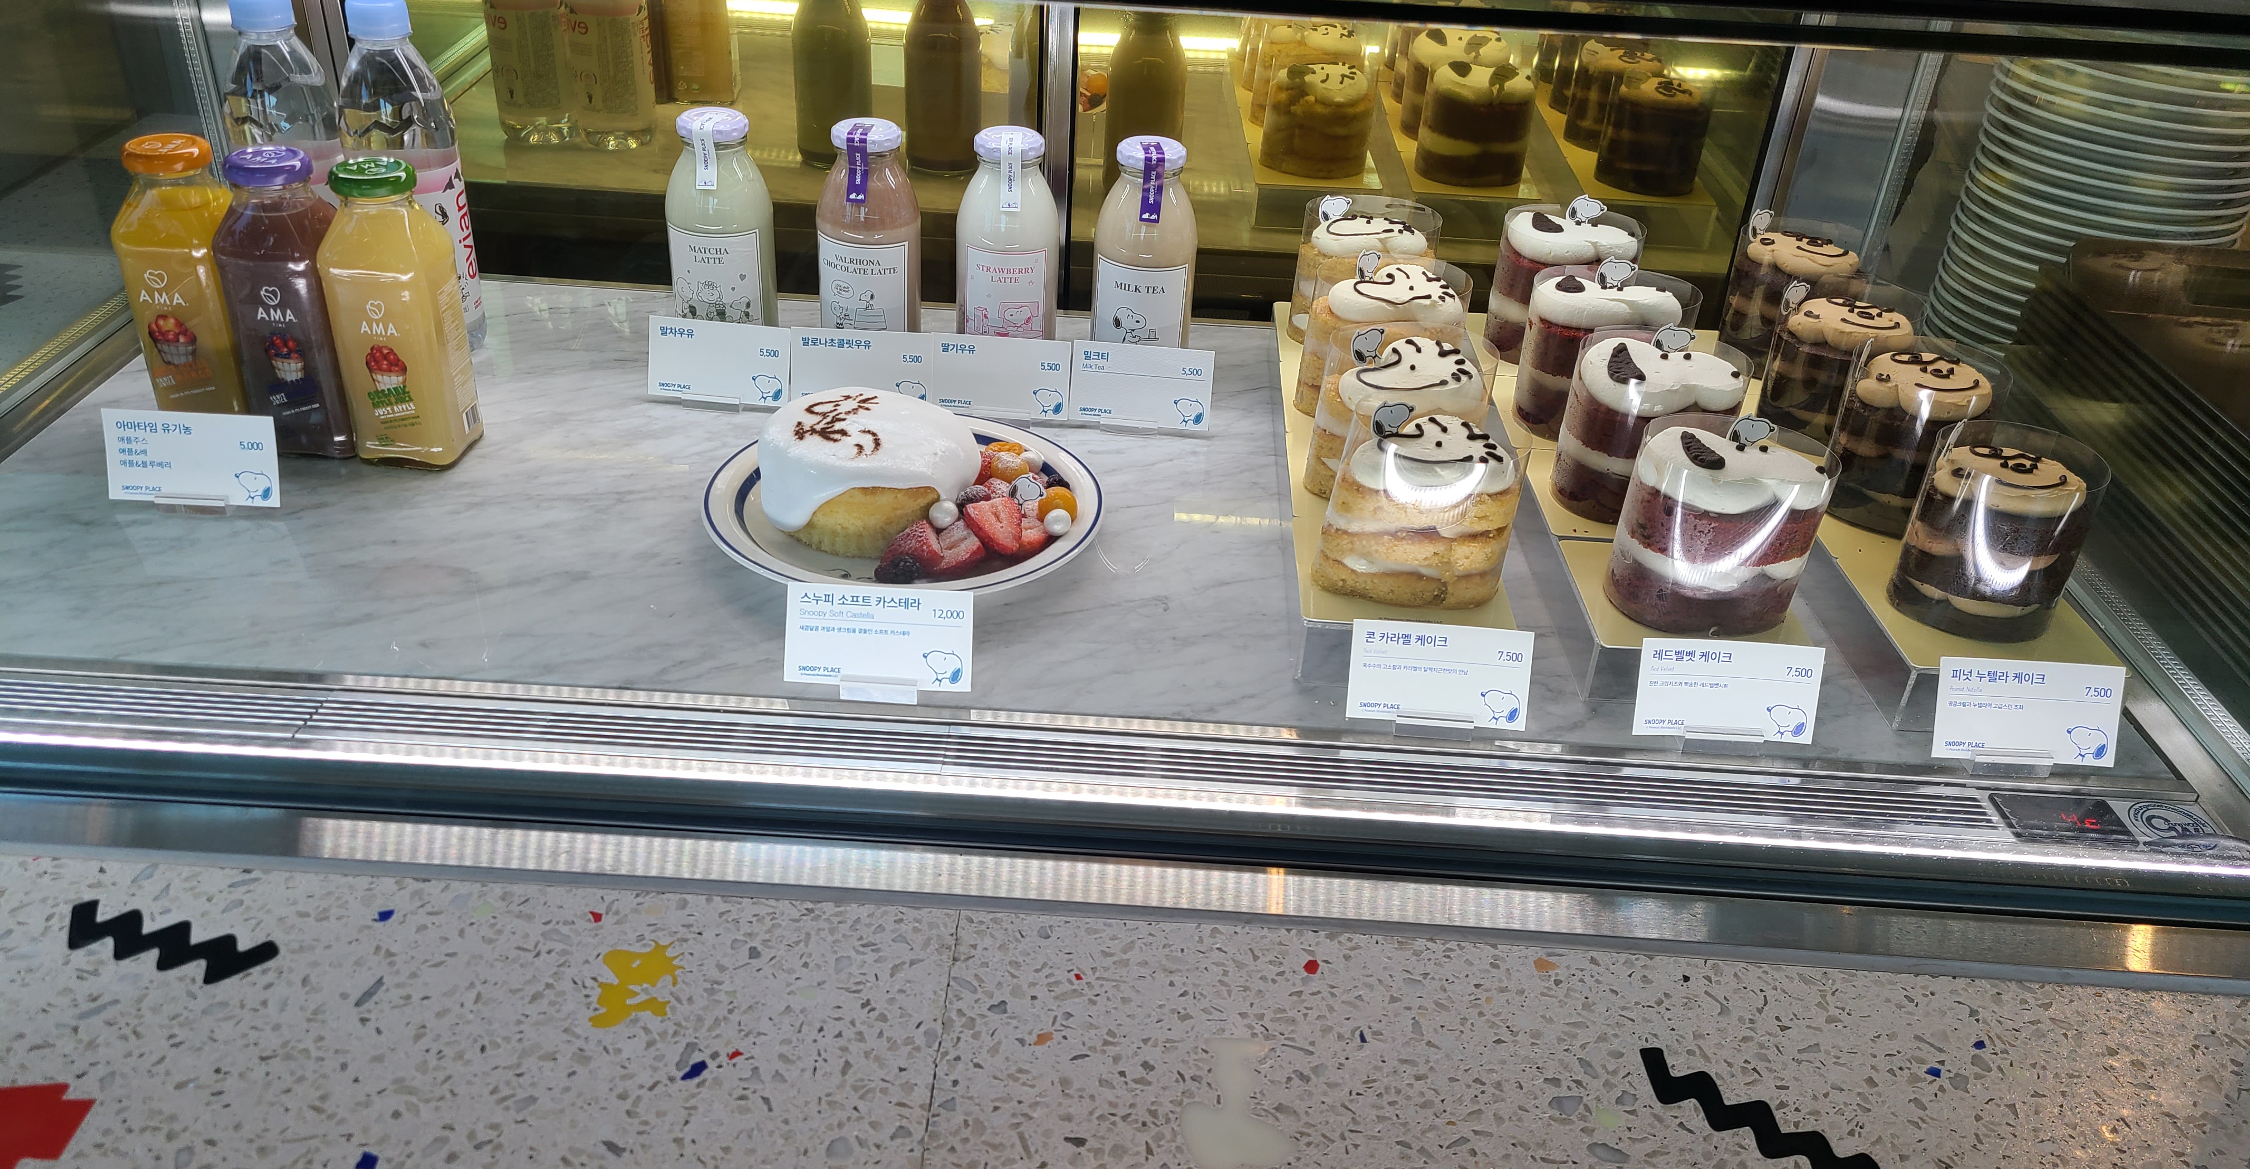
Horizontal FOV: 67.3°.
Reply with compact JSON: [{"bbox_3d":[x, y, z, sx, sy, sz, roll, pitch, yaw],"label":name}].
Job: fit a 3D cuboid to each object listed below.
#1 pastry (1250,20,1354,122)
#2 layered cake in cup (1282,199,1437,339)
[{"bbox_3d":[0.163,-0.444,1.492,0.092,0.084,0.072,3,32,0],"label":"pastry"},{"bbox_3d":[0.155,-0.200,1.093,0.092,0.084,0.072,3,32,0],"label":"layered cake in cup"}]

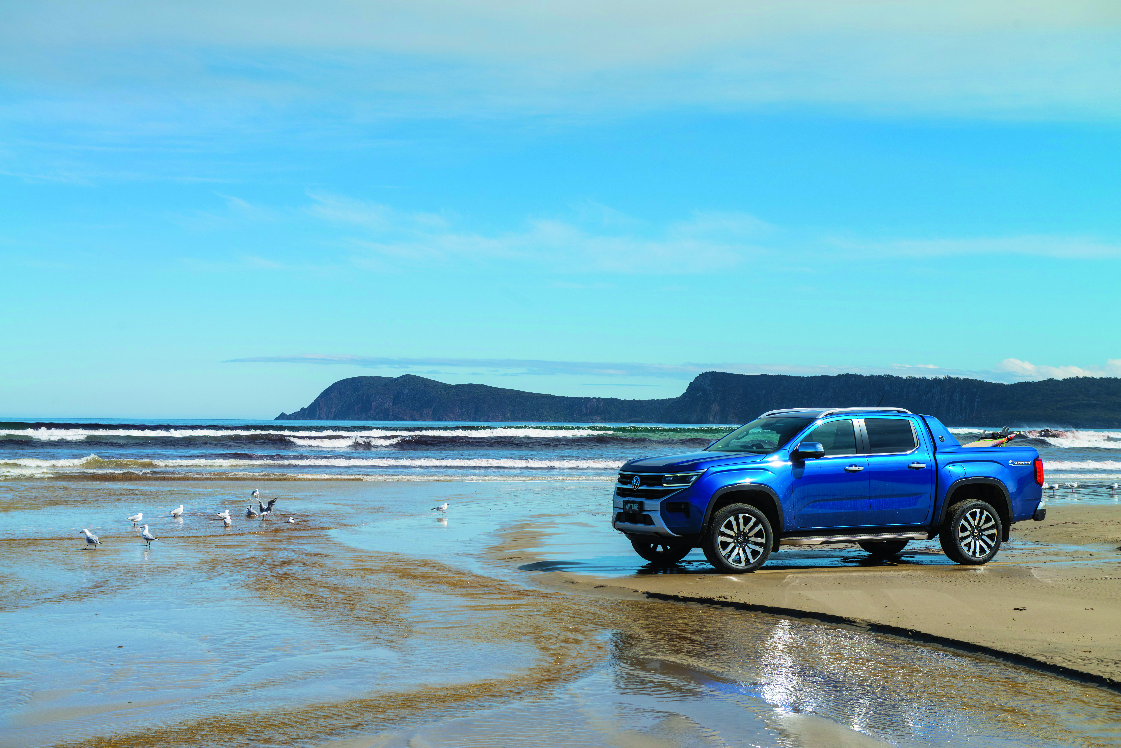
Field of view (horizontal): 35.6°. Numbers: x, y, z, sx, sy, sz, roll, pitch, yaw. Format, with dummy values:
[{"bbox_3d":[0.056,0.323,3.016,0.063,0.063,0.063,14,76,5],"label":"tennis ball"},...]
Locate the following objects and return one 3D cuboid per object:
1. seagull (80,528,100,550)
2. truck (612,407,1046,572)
[{"bbox_3d":[-6.100,2.156,22.700,0.325,0.280,0.125,0,-2,6],"label":"seagull"},{"bbox_3d":[3.240,1.352,21.100,5.350,1.880,2.030,1,-2,-25],"label":"truck"}]

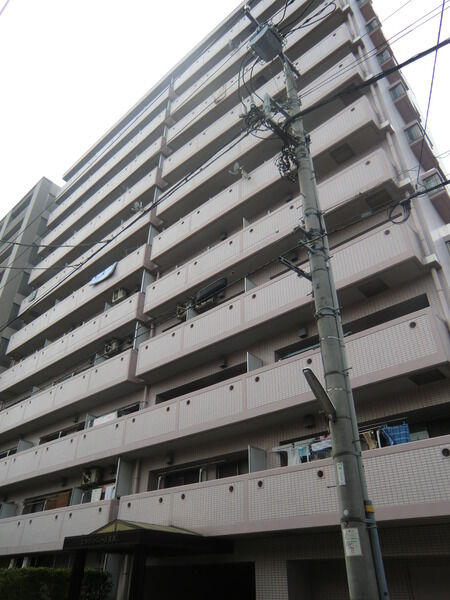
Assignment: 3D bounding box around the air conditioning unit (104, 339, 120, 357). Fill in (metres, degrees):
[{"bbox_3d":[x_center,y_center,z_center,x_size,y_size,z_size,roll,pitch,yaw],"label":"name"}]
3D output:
[{"bbox_3d":[-5.355,2.250,19.787,0.770,0.570,0.300,-27,-43,34],"label":"air conditioning unit"}]

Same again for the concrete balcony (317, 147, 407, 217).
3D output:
[{"bbox_3d":[4.084,-3.369,13.126,2.850,1.368,0.950,-27,-43,34],"label":"concrete balcony"}]

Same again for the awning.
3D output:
[{"bbox_3d":[-2.012,6.414,11.239,3.250,0.670,3.200,-27,-43,34],"label":"awning"}]

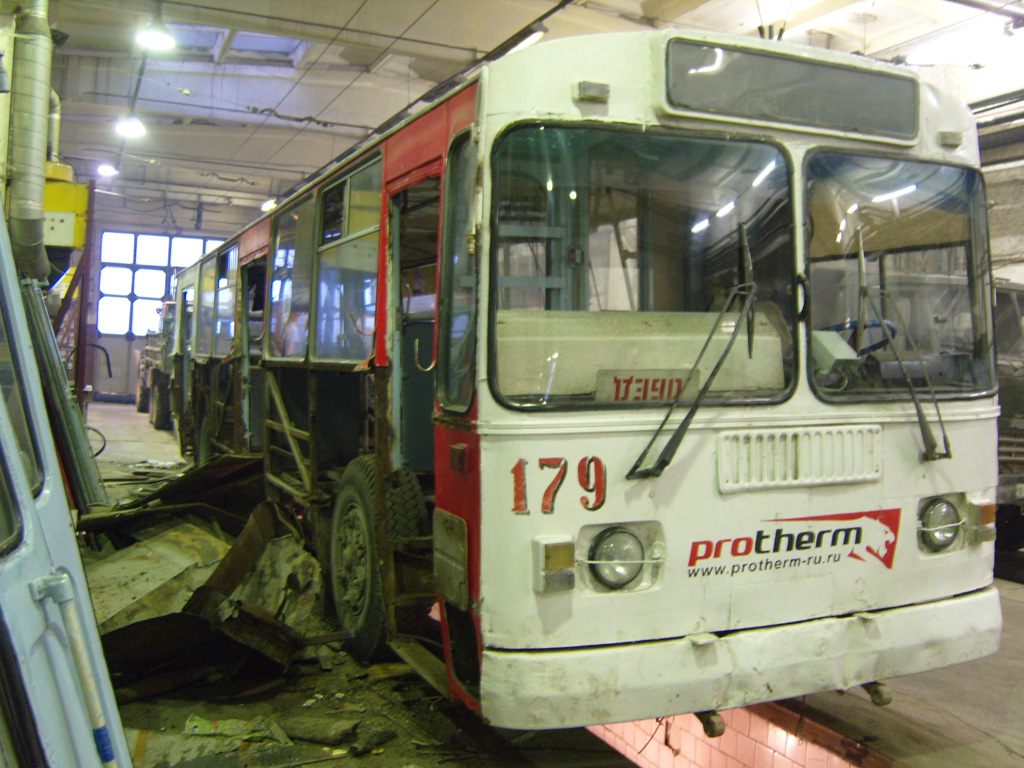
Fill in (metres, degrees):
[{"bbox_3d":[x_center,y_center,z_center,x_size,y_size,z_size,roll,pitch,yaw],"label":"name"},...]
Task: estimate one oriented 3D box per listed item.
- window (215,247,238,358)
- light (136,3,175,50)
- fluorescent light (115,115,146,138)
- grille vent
[{"bbox_3d":[-2.613,-0.735,9.458,0.050,1.000,1.330,0,2,-24],"label":"window"},{"bbox_3d":[-5.165,-5.165,15.000,0.500,0.500,0.500,1,2,-24],"label":"light"},{"bbox_3d":[-7.738,-5.223,21.000,0.550,0.420,0.550,1,2,-24],"label":"fluorescent light"},{"bbox_3d":[1.131,0.292,4.030,0.790,0.228,0.040,0,2,-24],"label":"grille vent"}]

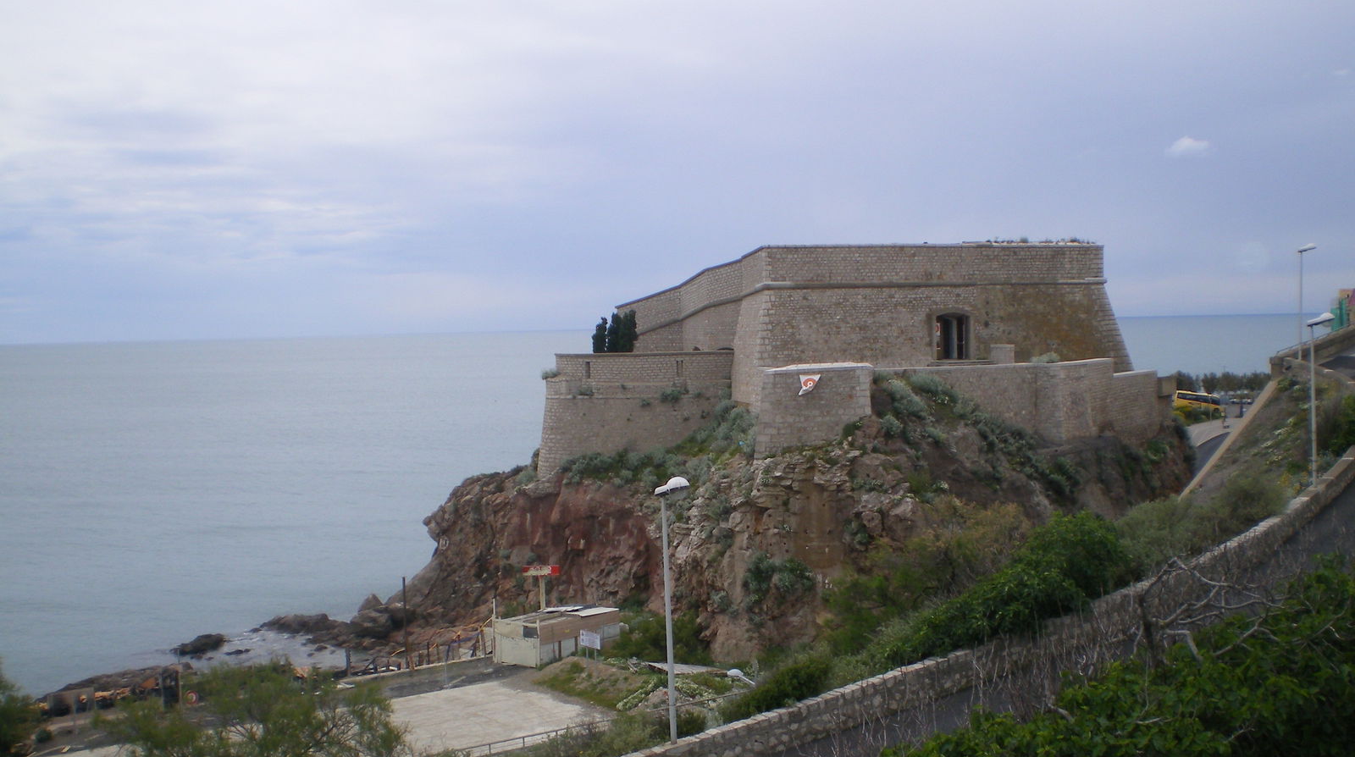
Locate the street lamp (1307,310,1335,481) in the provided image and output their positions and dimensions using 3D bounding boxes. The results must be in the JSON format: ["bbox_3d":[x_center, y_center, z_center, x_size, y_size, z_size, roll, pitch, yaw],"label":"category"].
[{"bbox_3d":[25.262,0.780,58.333,1.000,6.800,0.500,0,3,38],"label":"street lamp"}]

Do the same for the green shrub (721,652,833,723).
[{"bbox_3d":[2.715,8.581,40.800,2.800,2.000,1.600,-2,2,-27],"label":"green shrub"}]

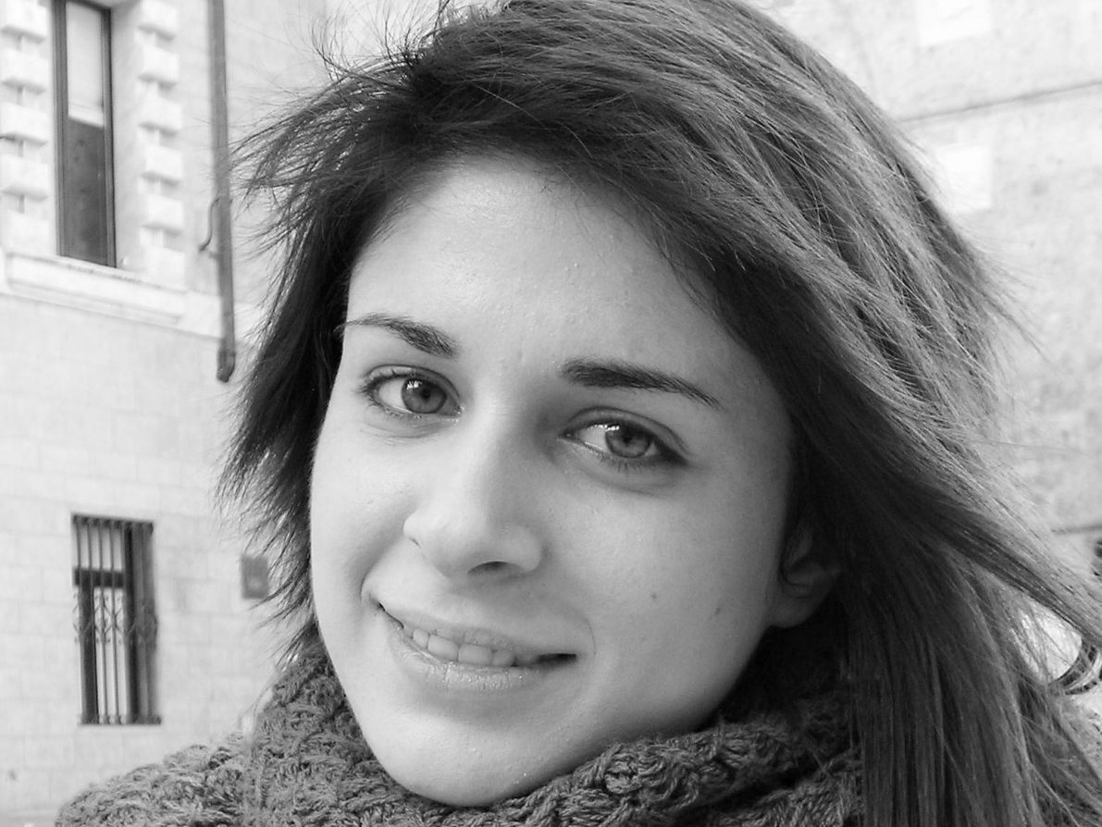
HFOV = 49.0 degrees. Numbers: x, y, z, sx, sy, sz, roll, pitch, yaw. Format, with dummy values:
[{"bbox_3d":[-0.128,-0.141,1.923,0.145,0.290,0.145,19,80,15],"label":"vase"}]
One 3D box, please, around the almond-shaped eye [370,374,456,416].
[{"bbox_3d":[-0.038,-0.005,0.338,0.026,0.011,0.012,12,-2,13],"label":"almond-shaped eye"}]

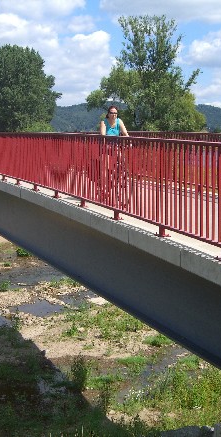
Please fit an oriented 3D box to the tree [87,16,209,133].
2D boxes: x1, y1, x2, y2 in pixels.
[{"bbox_3d":[3.938,-15.077,72.000,13.000,15.200,12.000,0,7,0],"label":"tree"}]

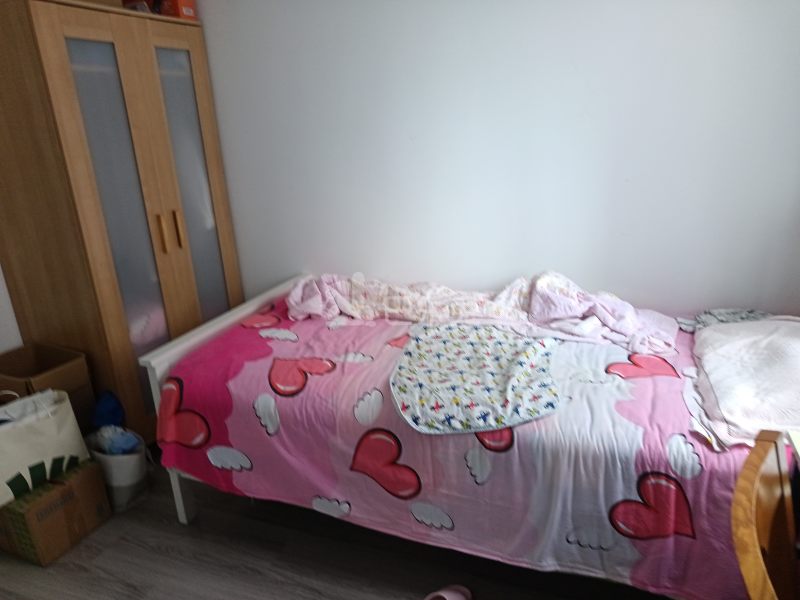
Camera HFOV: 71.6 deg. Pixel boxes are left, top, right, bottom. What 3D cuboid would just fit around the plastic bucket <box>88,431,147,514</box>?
[{"bbox_3d":[-1.065,0.652,2.115,0.220,0.250,0.220,-3,19,1],"label":"plastic bucket"}]

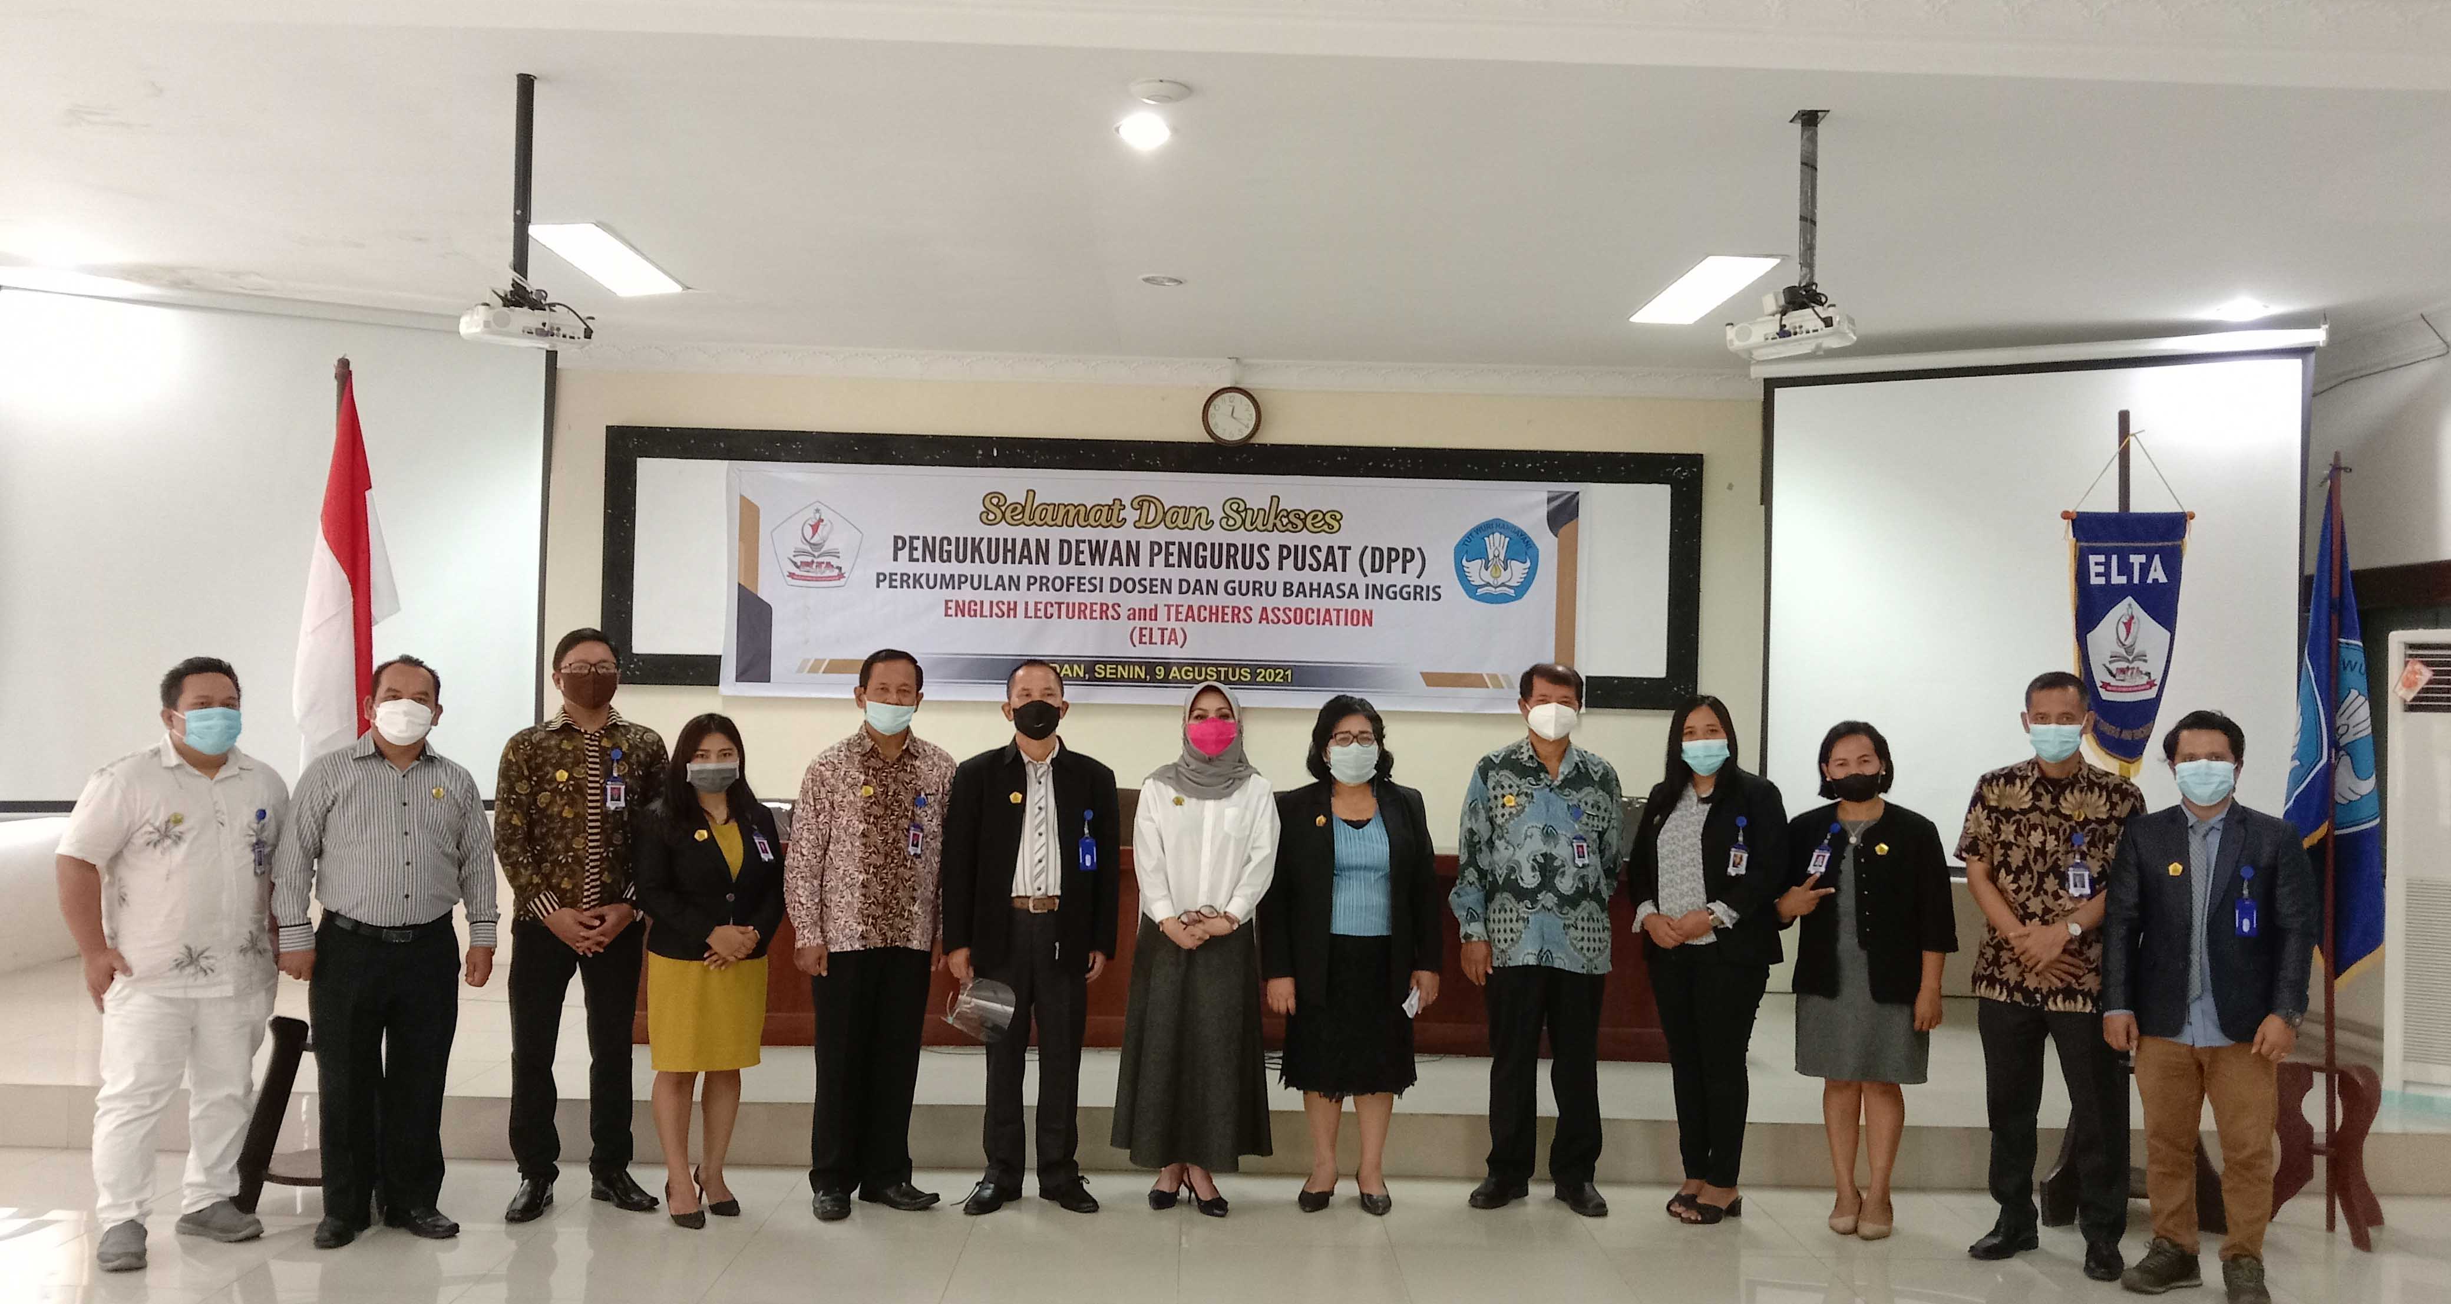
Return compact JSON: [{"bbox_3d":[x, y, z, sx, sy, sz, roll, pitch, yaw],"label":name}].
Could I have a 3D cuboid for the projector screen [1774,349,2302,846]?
[{"bbox_3d":[3.280,-0.124,7.610,2.100,2.120,0.050,1,-2,26],"label":"projector screen"}]

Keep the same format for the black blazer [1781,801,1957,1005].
[{"bbox_3d":[1.999,0.783,5.749,0.537,0.638,0.300,1,-2,26],"label":"black blazer"}]

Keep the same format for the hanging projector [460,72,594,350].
[{"bbox_3d":[-1.873,-1.166,4.938,0.310,0.730,0.270,2,-1,-32],"label":"hanging projector"}]

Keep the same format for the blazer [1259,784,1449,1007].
[{"bbox_3d":[0.405,0.768,5.915,0.583,0.730,0.310,1,-2,-1],"label":"blazer"}]

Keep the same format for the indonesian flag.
[{"bbox_3d":[-2.598,-0.220,5.448,0.300,1.200,0.220,2,-1,-16],"label":"indonesian flag"}]

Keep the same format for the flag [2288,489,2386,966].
[{"bbox_3d":[3.547,0.257,5.889,0.283,1.592,0.270,1,-2,29],"label":"flag"}]

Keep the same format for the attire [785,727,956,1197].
[{"bbox_3d":[-1.064,0.932,5.530,0.510,1.420,0.300,2,-1,-16],"label":"attire"}]

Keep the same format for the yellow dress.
[{"bbox_3d":[-1.577,0.879,5.620,0.354,0.792,0.260,2,-2,-21],"label":"yellow dress"}]

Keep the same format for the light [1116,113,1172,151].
[{"bbox_3d":[-0.230,-1.496,5.290,0.165,0.080,0.165,1,-1,-1],"label":"light"}]

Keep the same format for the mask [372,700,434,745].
[{"bbox_3d":[-2.277,0.194,5.110,0.148,0.125,0.080,2,-2,-25],"label":"mask"}]

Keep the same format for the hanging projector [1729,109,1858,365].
[{"bbox_3d":[1.535,-1.112,4.988,0.310,0.660,0.270,1,-1,28],"label":"hanging projector"}]

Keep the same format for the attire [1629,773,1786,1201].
[{"bbox_3d":[1.542,1.037,5.896,0.498,1.356,0.300,0,-2,32],"label":"attire"}]

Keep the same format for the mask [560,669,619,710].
[{"bbox_3d":[-1.872,0.110,5.421,0.160,0.125,0.090,2,-1,-21],"label":"mask"}]

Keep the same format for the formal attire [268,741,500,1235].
[{"bbox_3d":[-2.369,0.925,5.200,0.580,1.400,0.340,2,-2,-26],"label":"formal attire"}]

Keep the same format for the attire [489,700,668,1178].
[{"bbox_3d":[-1.983,0.908,5.669,0.506,1.480,0.310,2,-2,-25],"label":"attire"}]

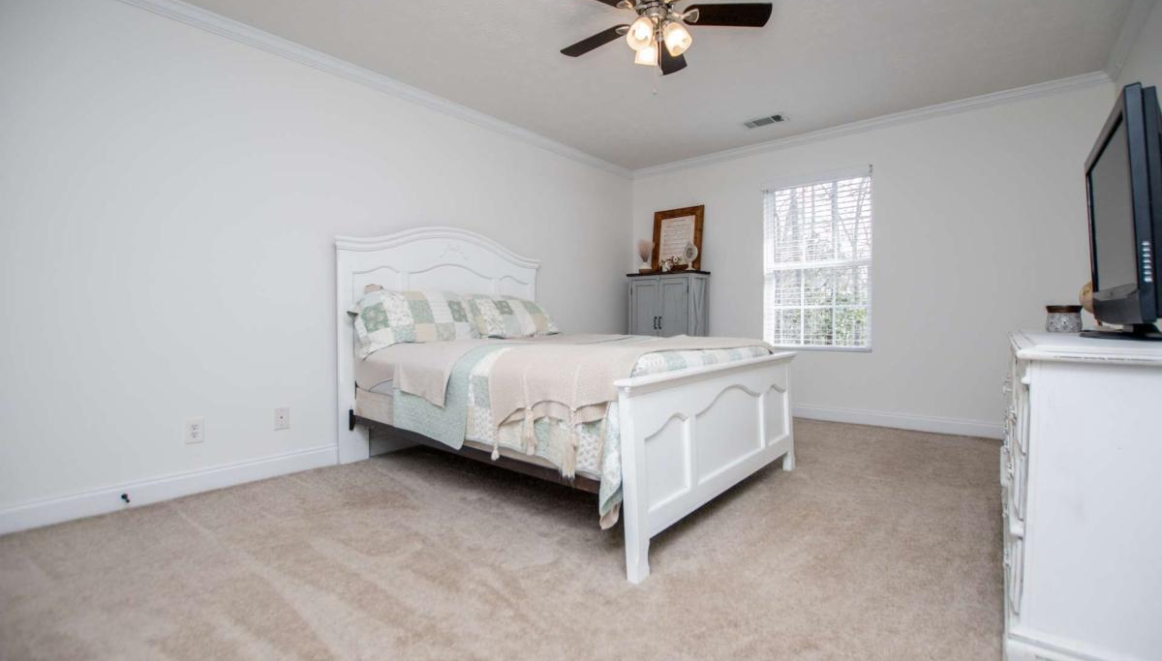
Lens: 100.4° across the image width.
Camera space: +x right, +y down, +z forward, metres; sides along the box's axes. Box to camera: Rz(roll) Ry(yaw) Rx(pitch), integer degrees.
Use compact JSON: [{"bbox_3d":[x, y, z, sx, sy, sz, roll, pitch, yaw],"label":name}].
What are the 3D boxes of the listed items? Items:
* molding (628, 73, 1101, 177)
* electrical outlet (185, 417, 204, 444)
[{"bbox_3d":[1.984,-1.659,4.174,3.602,0.085,0.070,1,2,37],"label":"molding"},{"bbox_3d":[-1.982,0.512,2.486,0.010,0.122,0.075,1,2,42],"label":"electrical outlet"}]

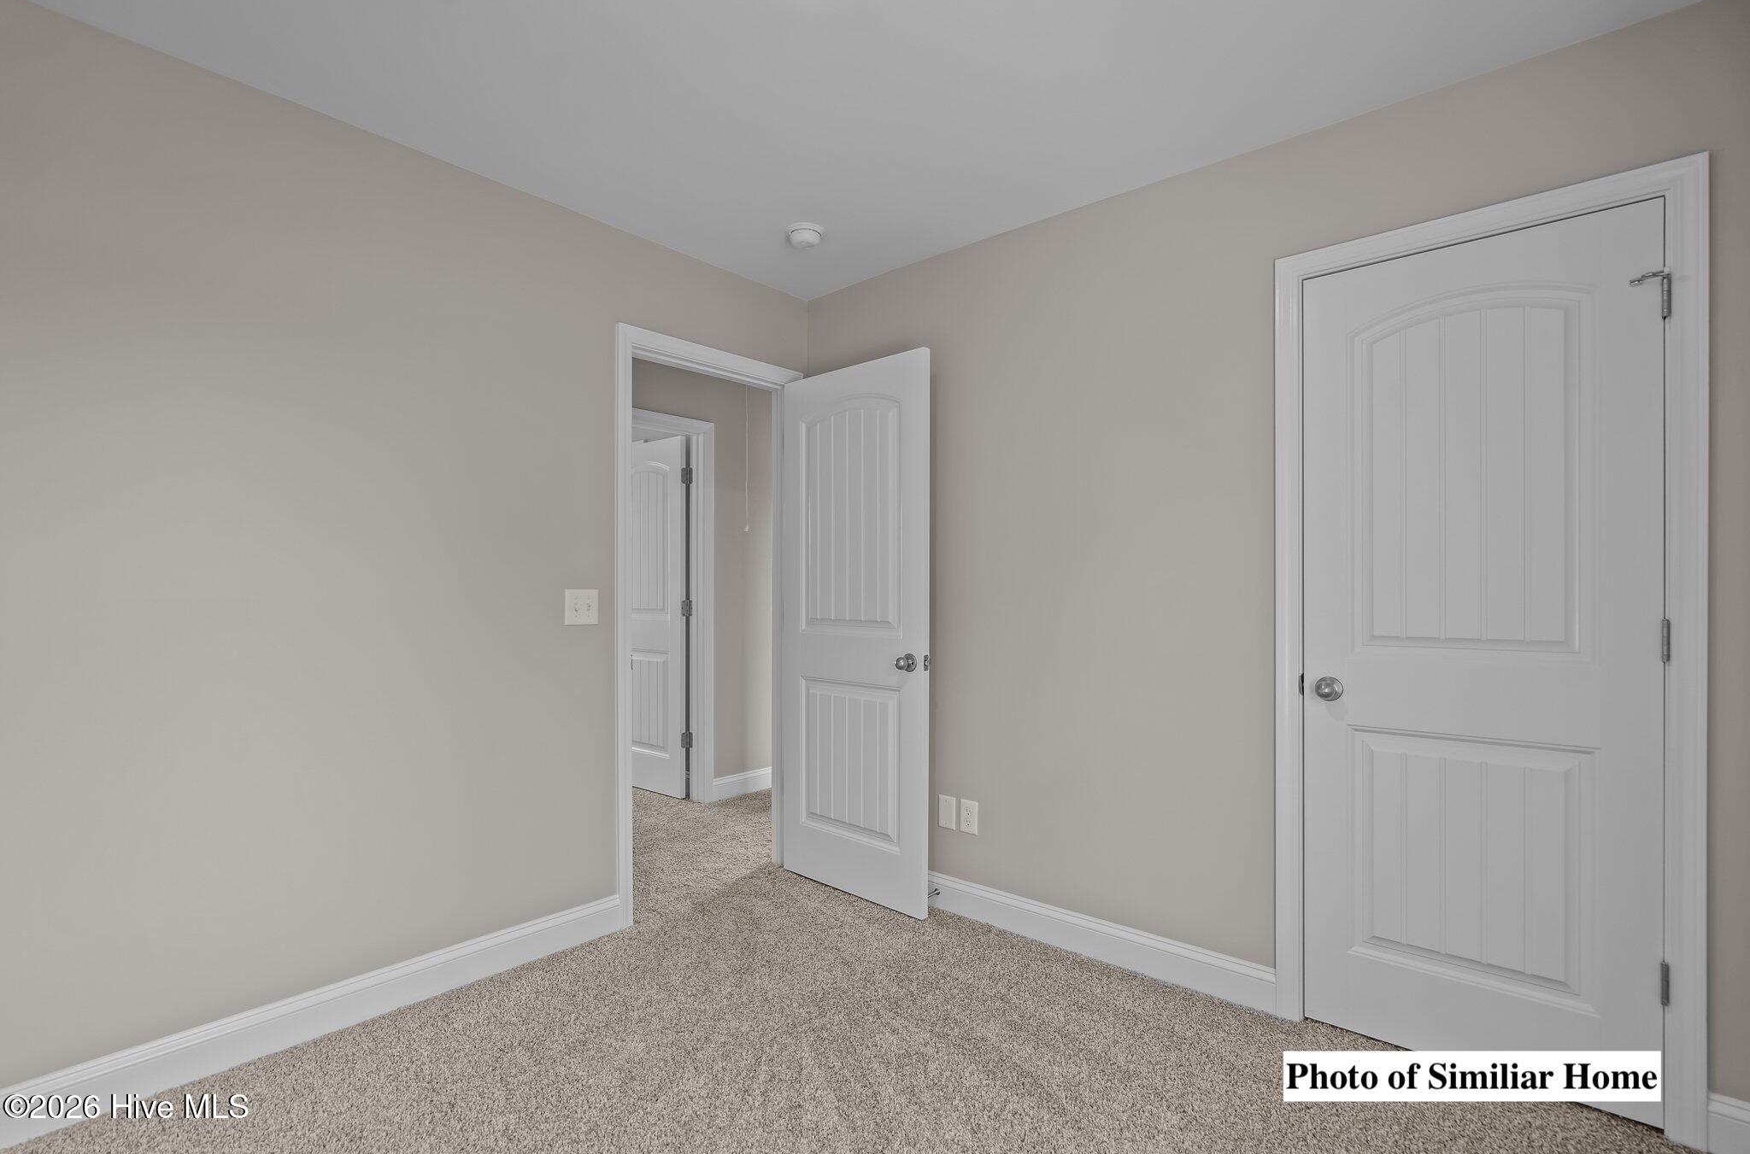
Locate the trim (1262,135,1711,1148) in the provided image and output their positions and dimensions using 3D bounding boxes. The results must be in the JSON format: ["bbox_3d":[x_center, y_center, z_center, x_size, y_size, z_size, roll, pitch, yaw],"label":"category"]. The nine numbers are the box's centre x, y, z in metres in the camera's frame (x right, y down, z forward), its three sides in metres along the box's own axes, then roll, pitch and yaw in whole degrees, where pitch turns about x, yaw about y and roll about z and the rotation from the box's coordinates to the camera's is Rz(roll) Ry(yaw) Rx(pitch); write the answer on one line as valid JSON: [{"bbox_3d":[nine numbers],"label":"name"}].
[{"bbox_3d":[1.452,0.165,1.926,0.846,2.132,0.060,0,0,41],"label":"trim"}]

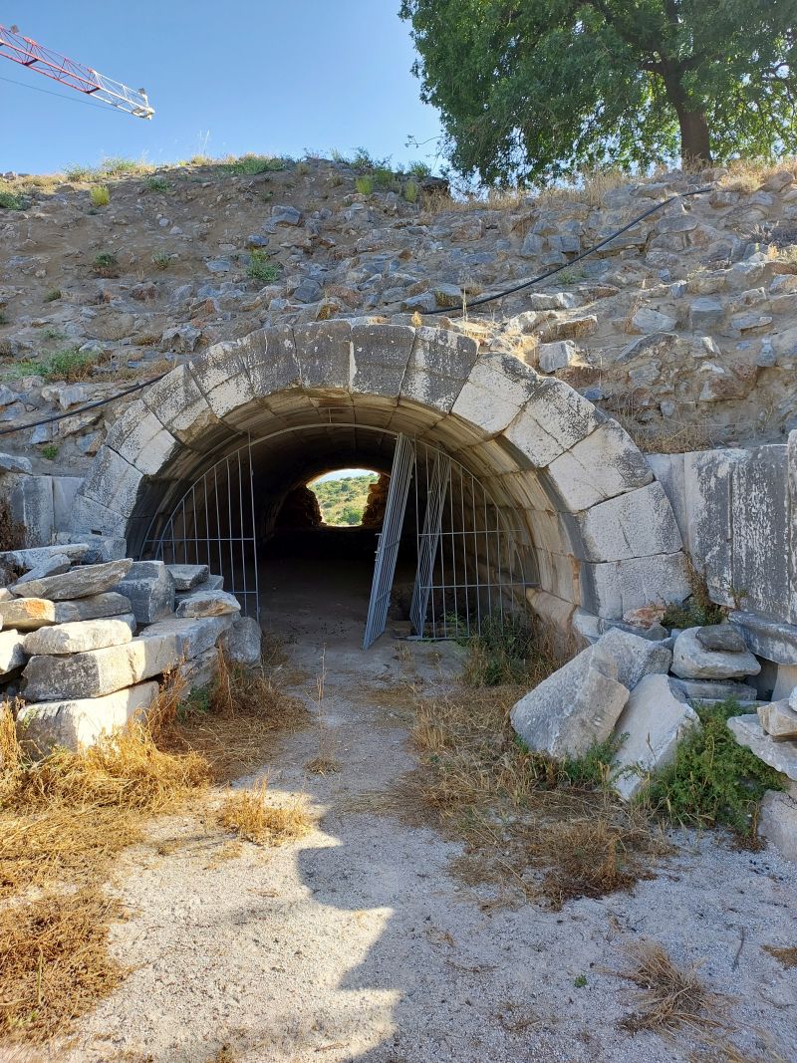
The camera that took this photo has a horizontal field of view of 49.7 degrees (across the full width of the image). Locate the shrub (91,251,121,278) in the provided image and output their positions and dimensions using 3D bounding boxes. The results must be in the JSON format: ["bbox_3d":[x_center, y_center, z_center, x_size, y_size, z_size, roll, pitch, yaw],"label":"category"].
[{"bbox_3d":[-3.344,-3.043,9.800,0.330,0.290,0.290,-2,3,0],"label":"shrub"}]

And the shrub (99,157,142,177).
[{"bbox_3d":[-4.462,-5.833,13.800,0.650,0.280,0.480,-2,2,-2],"label":"shrub"}]

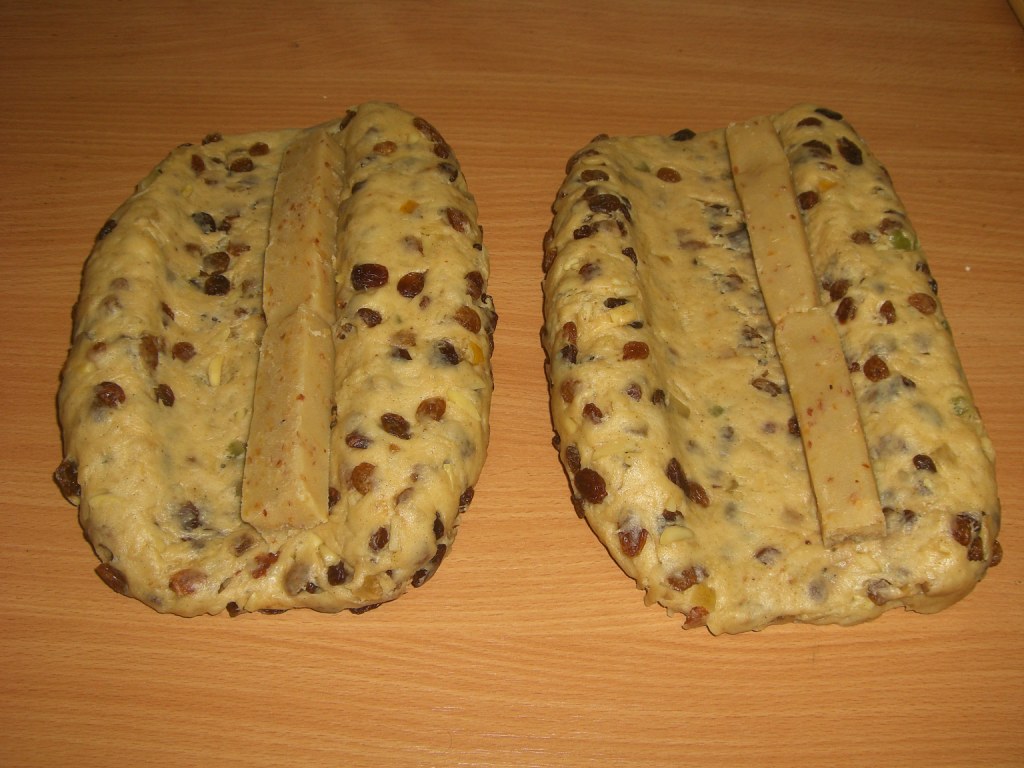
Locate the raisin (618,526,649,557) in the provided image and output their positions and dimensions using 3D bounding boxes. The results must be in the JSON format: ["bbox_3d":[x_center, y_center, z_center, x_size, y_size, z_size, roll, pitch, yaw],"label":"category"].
[{"bbox_3d":[0.050,0.064,0.461,0.013,0.009,0.014,0,53,0],"label":"raisin"}]

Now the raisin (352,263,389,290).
[{"bbox_3d":[-0.068,-0.051,0.540,0.018,0.009,0.012,-1,54,10],"label":"raisin"}]

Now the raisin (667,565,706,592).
[{"bbox_3d":[0.070,0.078,0.453,0.016,0.009,0.011,-10,54,-7],"label":"raisin"}]

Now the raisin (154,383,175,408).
[{"bbox_3d":[-0.160,0.006,0.518,0.008,0.006,0.011,-23,63,-27],"label":"raisin"}]

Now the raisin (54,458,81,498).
[{"bbox_3d":[-0.192,0.041,0.485,0.011,0.011,0.018,-6,53,-5],"label":"raisin"}]

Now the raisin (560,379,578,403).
[{"bbox_3d":[0.028,0.003,0.542,0.009,0.007,0.013,5,55,3],"label":"raisin"}]

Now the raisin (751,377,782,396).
[{"bbox_3d":[0.105,0.001,0.462,0.013,0.006,0.007,23,56,17],"label":"raisin"}]

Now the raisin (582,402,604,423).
[{"bbox_3d":[0.039,0.014,0.538,0.007,0.005,0.012,-33,50,-8],"label":"raisin"}]

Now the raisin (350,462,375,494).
[{"bbox_3d":[-0.063,0.040,0.471,0.010,0.009,0.015,0,53,0],"label":"raisin"}]

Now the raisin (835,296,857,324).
[{"bbox_3d":[0.140,-0.031,0.472,0.009,0.007,0.013,17,54,13],"label":"raisin"}]

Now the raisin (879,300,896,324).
[{"bbox_3d":[0.187,-0.036,0.561,0.008,0.008,0.014,0,55,0],"label":"raisin"}]

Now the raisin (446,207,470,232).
[{"bbox_3d":[-0.027,-0.082,0.568,0.009,0.007,0.015,-26,72,-39],"label":"raisin"}]

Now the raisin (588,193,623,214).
[{"bbox_3d":[0.048,-0.091,0.573,0.016,0.007,0.011,0,48,0],"label":"raisin"}]

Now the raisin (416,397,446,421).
[{"bbox_3d":[-0.038,0.013,0.536,0.015,0.007,0.010,-31,65,-31],"label":"raisin"}]

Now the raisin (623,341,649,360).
[{"bbox_3d":[0.057,-0.015,0.516,0.012,0.008,0.009,0,53,0],"label":"raisin"}]

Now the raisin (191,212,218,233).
[{"bbox_3d":[-0.160,-0.083,0.584,0.015,0.006,0.009,36,62,23],"label":"raisin"}]

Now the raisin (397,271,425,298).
[{"bbox_3d":[-0.048,-0.047,0.530,0.013,0.009,0.013,-20,56,-15],"label":"raisin"}]

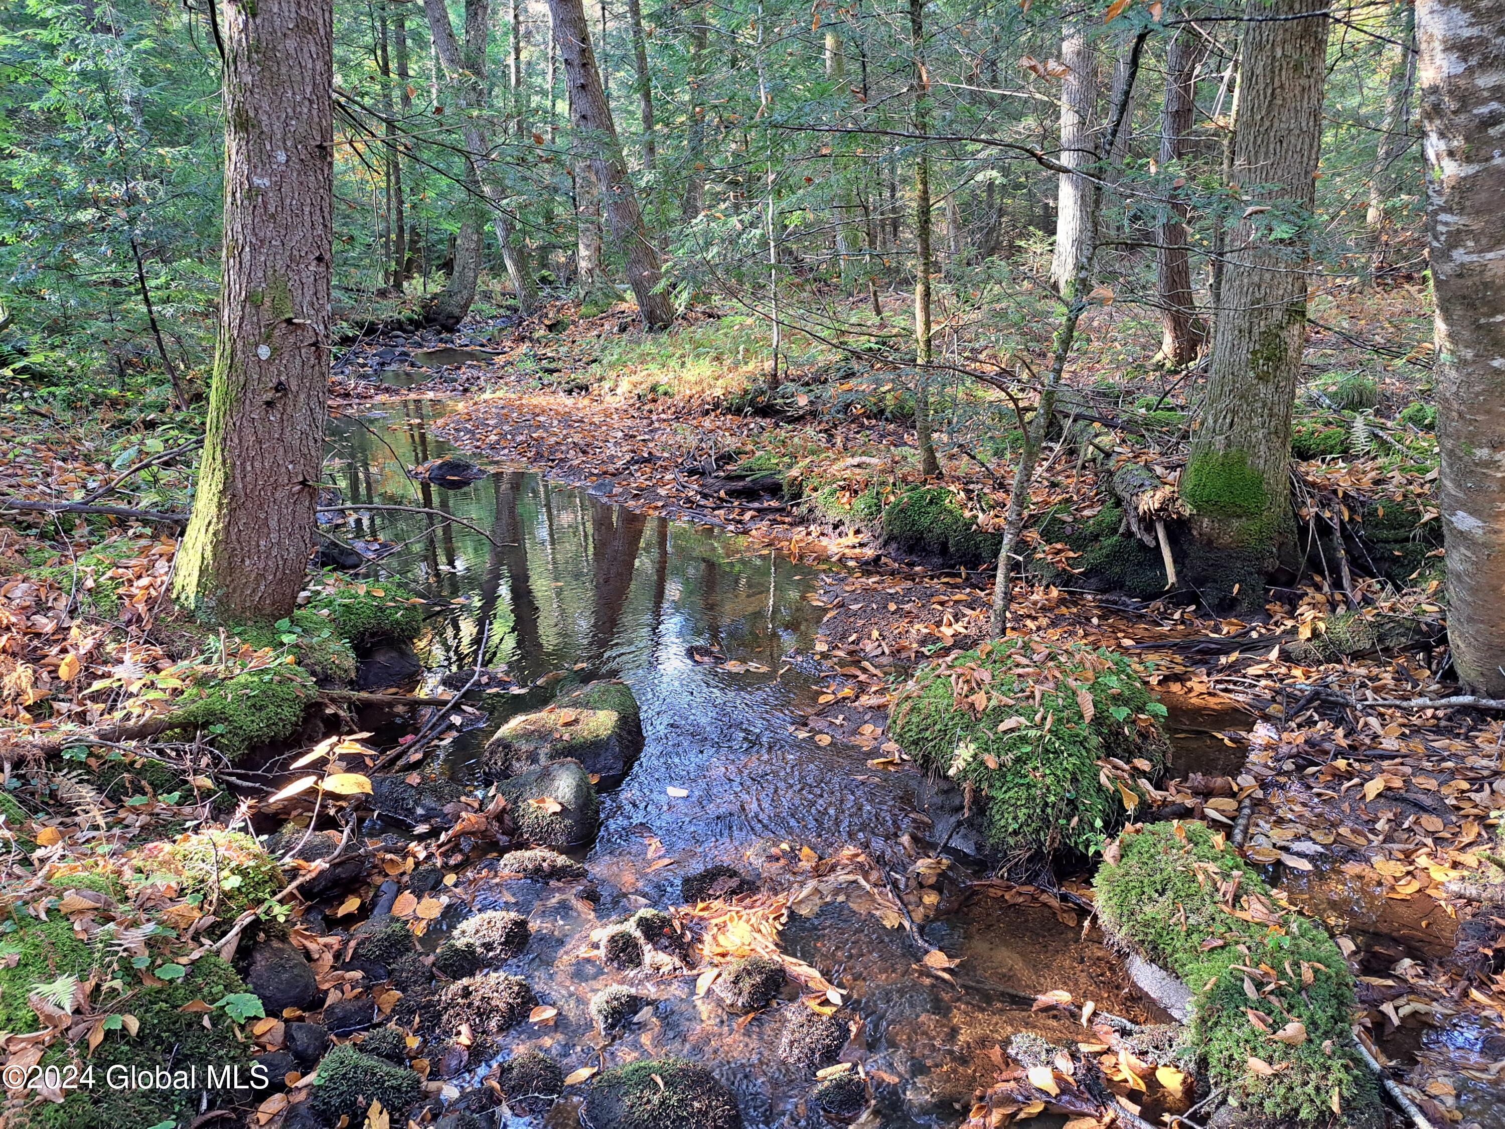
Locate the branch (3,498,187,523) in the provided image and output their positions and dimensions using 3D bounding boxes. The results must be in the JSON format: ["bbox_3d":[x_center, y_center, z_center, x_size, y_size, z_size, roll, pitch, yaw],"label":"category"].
[{"bbox_3d":[-2.933,-0.228,4.653,0.980,0.080,0.100,4,19,13],"label":"branch"}]

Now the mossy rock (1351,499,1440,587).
[{"bbox_3d":[2.874,-0.097,4.650,0.390,0.350,0.330,0,16,0],"label":"mossy rock"}]

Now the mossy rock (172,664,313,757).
[{"bbox_3d":[-1.580,0.452,3.251,0.407,0.217,0.346,-9,20,-24],"label":"mossy rock"}]

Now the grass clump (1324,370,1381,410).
[{"bbox_3d":[3.707,-1.068,6.450,0.340,0.210,0.300,10,20,27],"label":"grass clump"}]

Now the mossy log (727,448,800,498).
[{"bbox_3d":[0.070,-0.500,5.976,0.400,0.200,0.300,-2,18,-8],"label":"mossy log"}]

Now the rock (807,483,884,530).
[{"bbox_3d":[0.493,-0.307,5.500,0.420,0.230,0.330,0,16,0],"label":"rock"}]

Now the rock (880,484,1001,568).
[{"bbox_3d":[0.913,-0.185,5.050,0.600,0.360,0.420,0,16,0],"label":"rock"}]

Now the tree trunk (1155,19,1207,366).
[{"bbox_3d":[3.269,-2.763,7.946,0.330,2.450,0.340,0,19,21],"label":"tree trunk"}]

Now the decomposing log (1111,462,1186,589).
[{"bbox_3d":[1.749,-0.174,4.600,0.300,0.480,0.450,0,16,0],"label":"decomposing log"}]

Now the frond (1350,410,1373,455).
[{"bbox_3d":[3.155,-0.678,5.400,0.120,0.230,0.070,0,16,0],"label":"frond"}]

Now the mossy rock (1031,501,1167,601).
[{"bbox_3d":[1.495,-0.062,4.523,0.555,0.392,0.416,5,19,17],"label":"mossy rock"}]

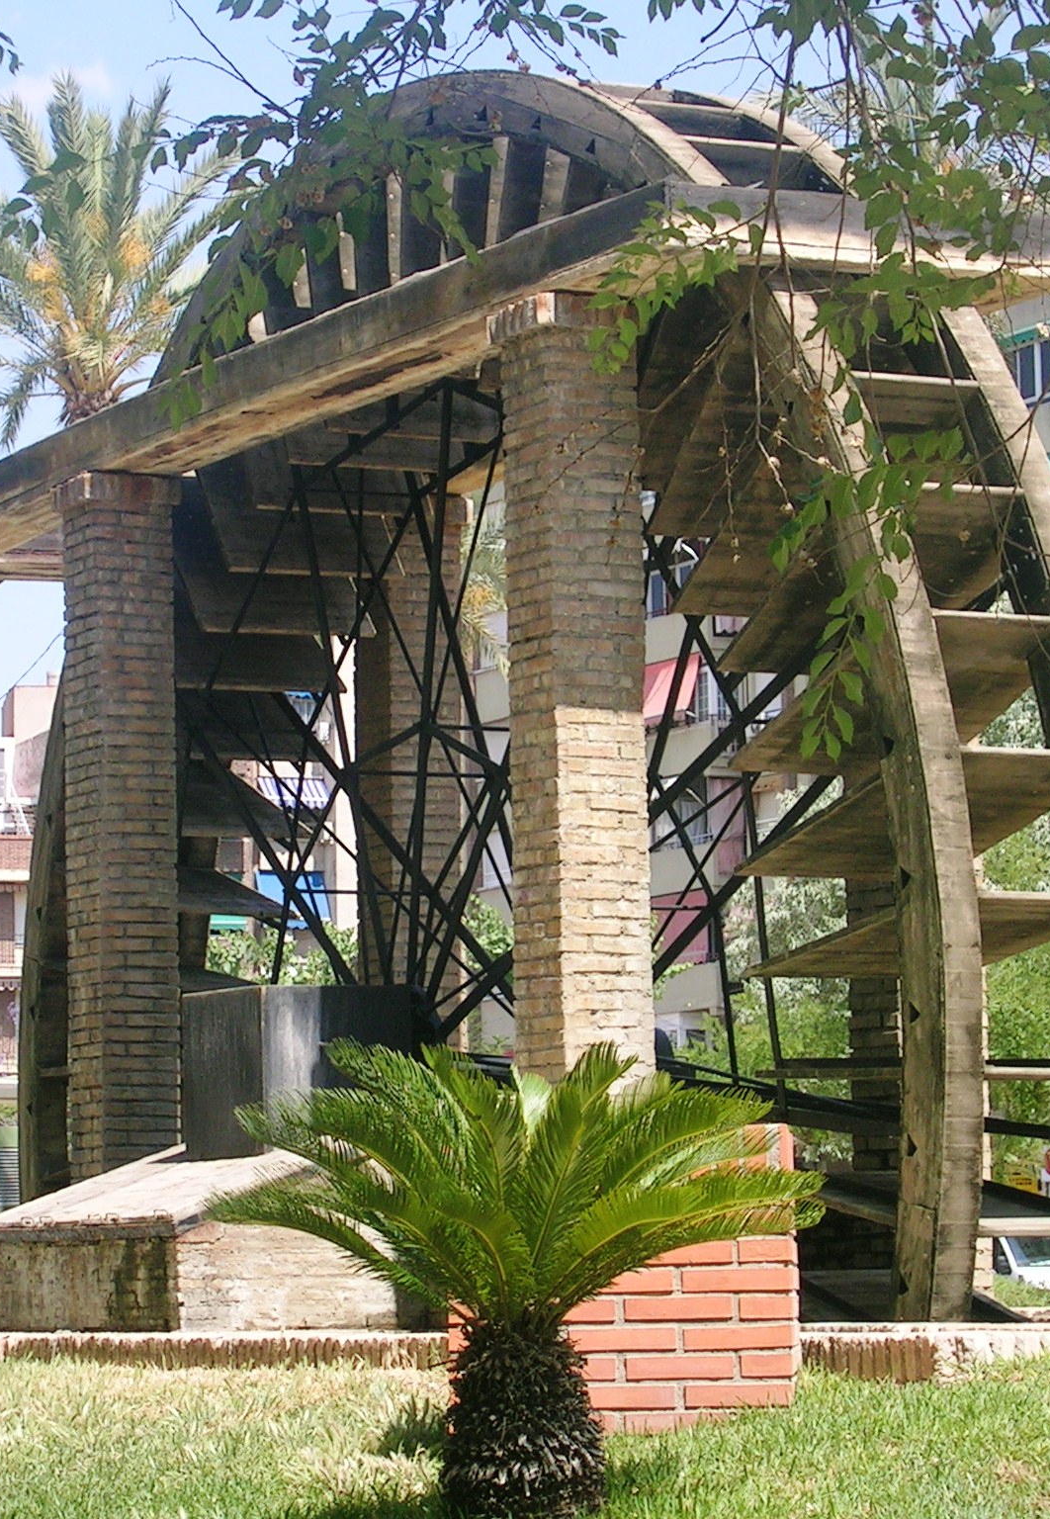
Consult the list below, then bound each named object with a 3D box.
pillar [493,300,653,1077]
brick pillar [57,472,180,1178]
[{"bbox_3d":[0.205,0.211,18.505,0.410,3.790,0.410,2,-7,-27],"label":"pillar"},{"bbox_3d":[-1.777,0.654,22.272,0.410,3.810,0.410,2,-7,-27],"label":"brick pillar"}]

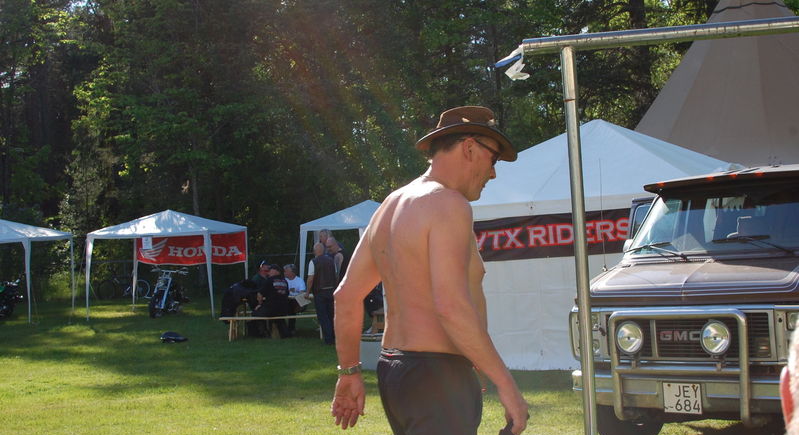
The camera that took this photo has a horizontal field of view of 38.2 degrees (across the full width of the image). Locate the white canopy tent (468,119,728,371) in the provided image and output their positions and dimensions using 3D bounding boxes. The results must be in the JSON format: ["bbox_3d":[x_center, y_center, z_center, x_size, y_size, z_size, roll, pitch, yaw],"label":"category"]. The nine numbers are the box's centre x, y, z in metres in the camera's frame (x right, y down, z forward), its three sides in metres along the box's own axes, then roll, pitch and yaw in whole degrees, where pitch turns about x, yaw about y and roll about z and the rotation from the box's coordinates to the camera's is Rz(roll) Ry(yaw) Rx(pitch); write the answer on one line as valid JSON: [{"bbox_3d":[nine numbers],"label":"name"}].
[{"bbox_3d":[3.020,0.255,16.676,4.640,3.360,4.640,-3,-2,34],"label":"white canopy tent"}]

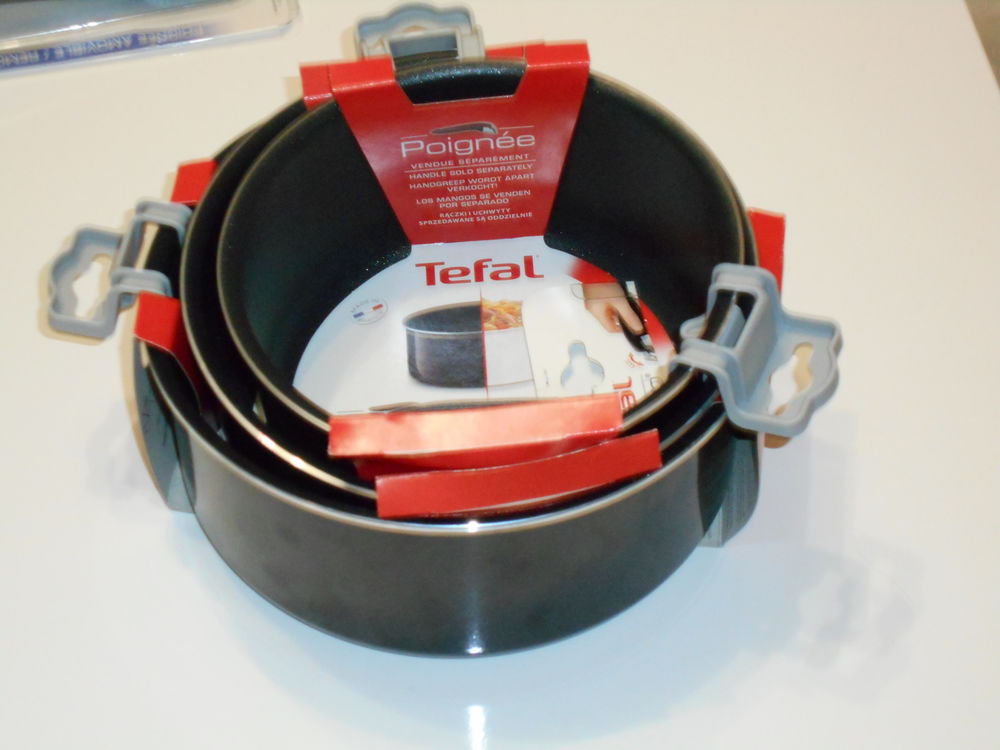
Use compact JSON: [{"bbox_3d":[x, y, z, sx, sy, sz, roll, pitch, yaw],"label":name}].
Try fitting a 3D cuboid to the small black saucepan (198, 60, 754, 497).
[{"bbox_3d":[-0.005,-0.016,0.709,0.163,0.077,0.163,-1,52,2],"label":"small black saucepan"}]

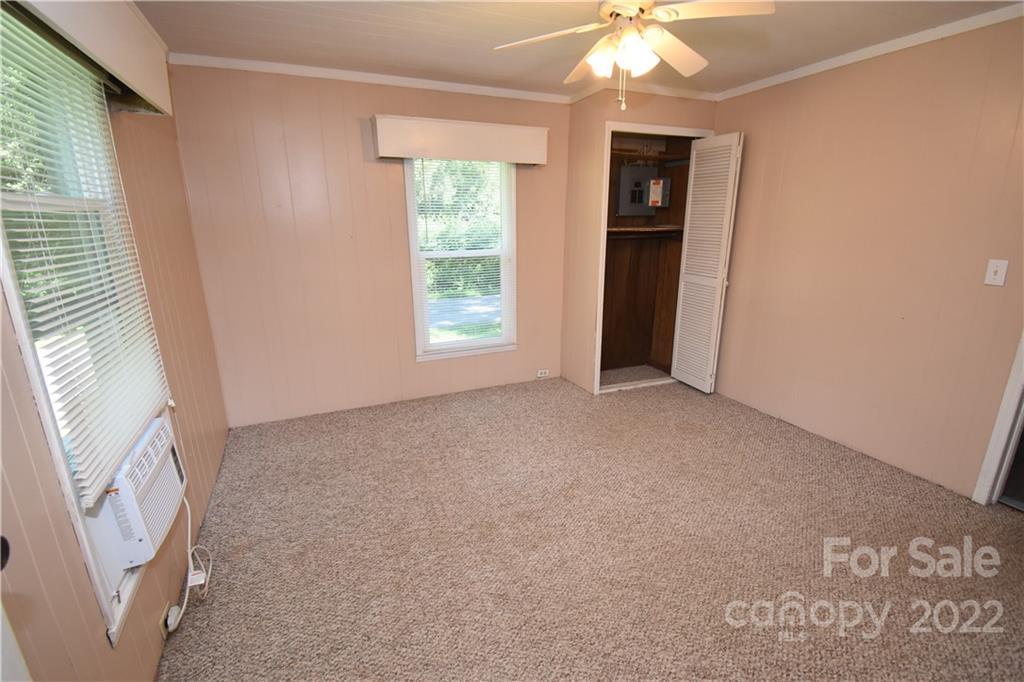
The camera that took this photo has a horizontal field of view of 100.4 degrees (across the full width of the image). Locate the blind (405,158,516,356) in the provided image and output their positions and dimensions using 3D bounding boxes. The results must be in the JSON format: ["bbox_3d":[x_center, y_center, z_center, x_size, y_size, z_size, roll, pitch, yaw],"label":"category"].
[{"bbox_3d":[-0.368,-0.640,3.420,0.870,1.520,0.060,-8,17,-25],"label":"blind"}]

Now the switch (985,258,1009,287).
[{"bbox_3d":[2.406,-0.341,2.120,0.014,0.115,0.070,-8,17,-25],"label":"switch"}]

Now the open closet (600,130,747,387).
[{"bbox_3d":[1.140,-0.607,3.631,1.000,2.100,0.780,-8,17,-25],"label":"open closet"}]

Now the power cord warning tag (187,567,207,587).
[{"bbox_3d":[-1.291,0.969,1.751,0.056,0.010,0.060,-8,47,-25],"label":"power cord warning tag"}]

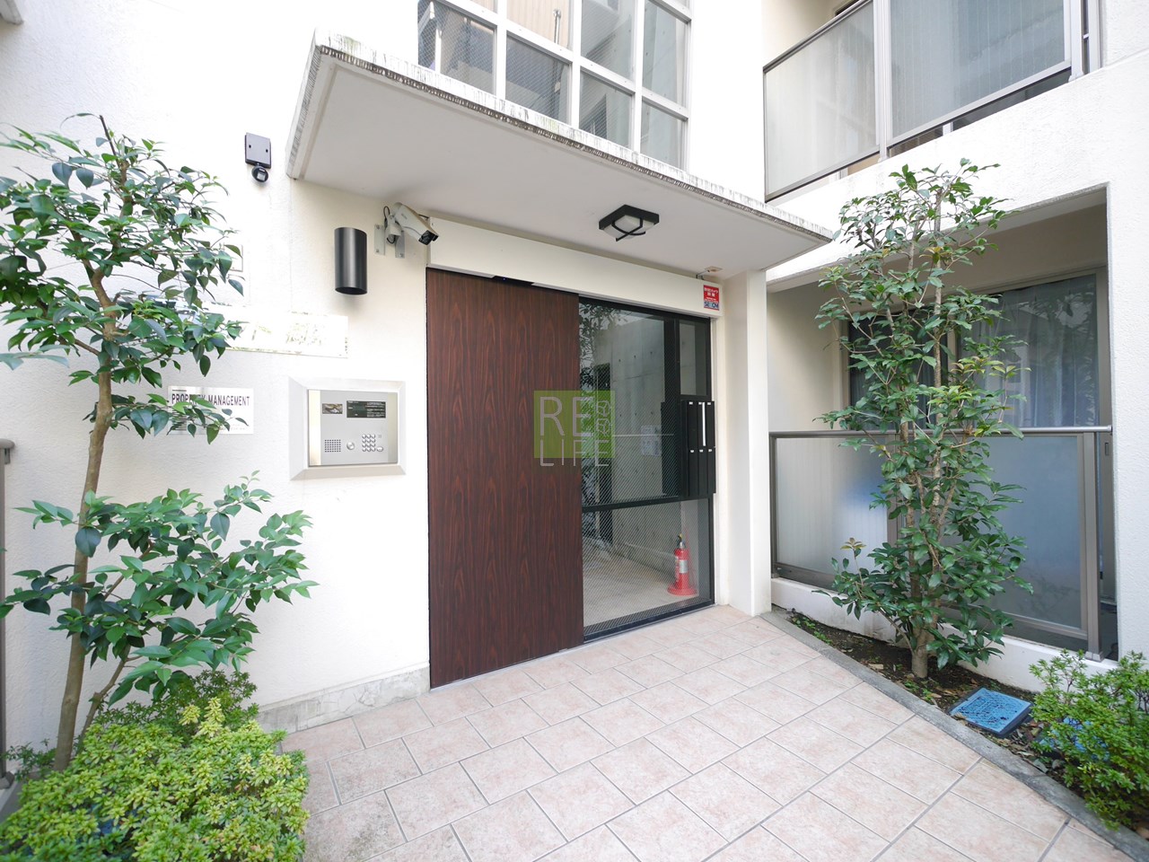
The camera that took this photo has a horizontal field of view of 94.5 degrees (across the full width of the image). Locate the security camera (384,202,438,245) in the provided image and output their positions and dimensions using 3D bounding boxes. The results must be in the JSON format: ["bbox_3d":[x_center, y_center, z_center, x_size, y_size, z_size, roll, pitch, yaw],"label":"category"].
[{"bbox_3d":[-0.802,-1.004,2.594,0.245,0.125,0.100,41,8,10],"label":"security camera"}]

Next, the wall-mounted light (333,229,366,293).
[{"bbox_3d":[-1.050,-0.799,2.495,0.142,0.298,0.160,-1,0,-34],"label":"wall-mounted light"}]

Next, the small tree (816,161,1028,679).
[{"bbox_3d":[1.869,-0.063,2.947,0.870,2.820,0.970,-1,0,-32],"label":"small tree"}]

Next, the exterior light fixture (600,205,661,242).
[{"bbox_3d":[0.304,-1.143,2.968,0.248,0.086,0.250,-1,0,-34],"label":"exterior light fixture"}]

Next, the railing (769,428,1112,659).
[{"bbox_3d":[2.025,0.555,3.301,0.070,1.118,1.891,-1,0,-32],"label":"railing"}]

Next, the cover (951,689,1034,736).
[{"bbox_3d":[2.060,1.386,2.622,0.440,0.045,0.215,-1,2,-34],"label":"cover"}]

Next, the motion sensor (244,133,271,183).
[{"bbox_3d":[-1.391,-1.196,2.340,0.100,0.205,0.085,-1,0,-34],"label":"motion sensor"}]

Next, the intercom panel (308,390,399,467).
[{"bbox_3d":[-1.054,-0.013,2.523,0.402,0.352,0.035,-1,0,-34],"label":"intercom panel"}]

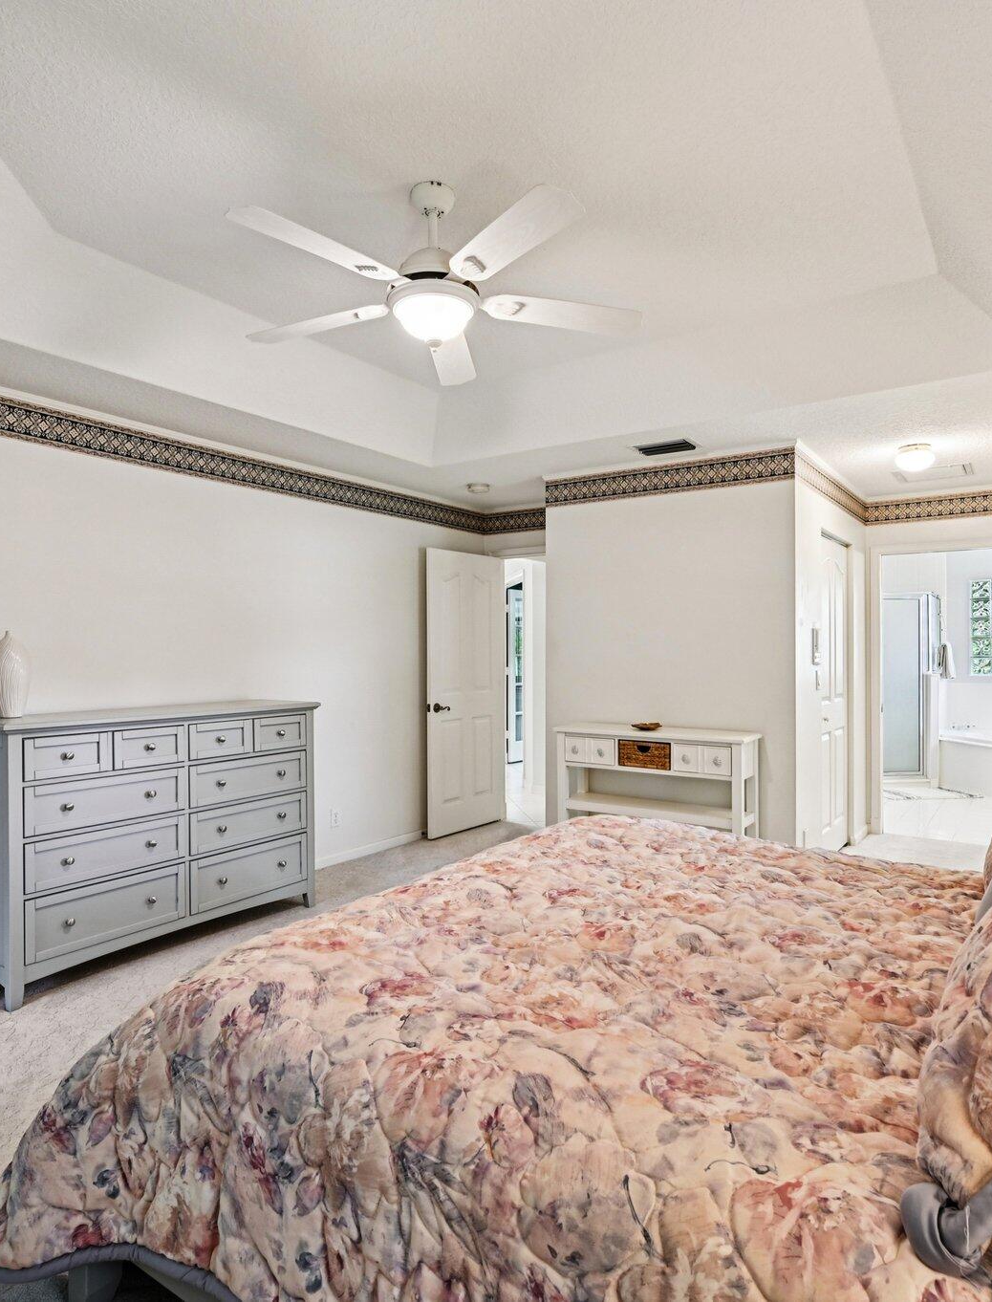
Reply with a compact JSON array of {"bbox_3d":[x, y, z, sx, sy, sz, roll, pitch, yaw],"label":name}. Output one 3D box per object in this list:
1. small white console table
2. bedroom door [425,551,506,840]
[{"bbox_3d":[0.889,0.892,4.277,1.100,0.866,0.370,0,0,36],"label":"small white console table"},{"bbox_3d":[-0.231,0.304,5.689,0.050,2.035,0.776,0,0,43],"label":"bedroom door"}]

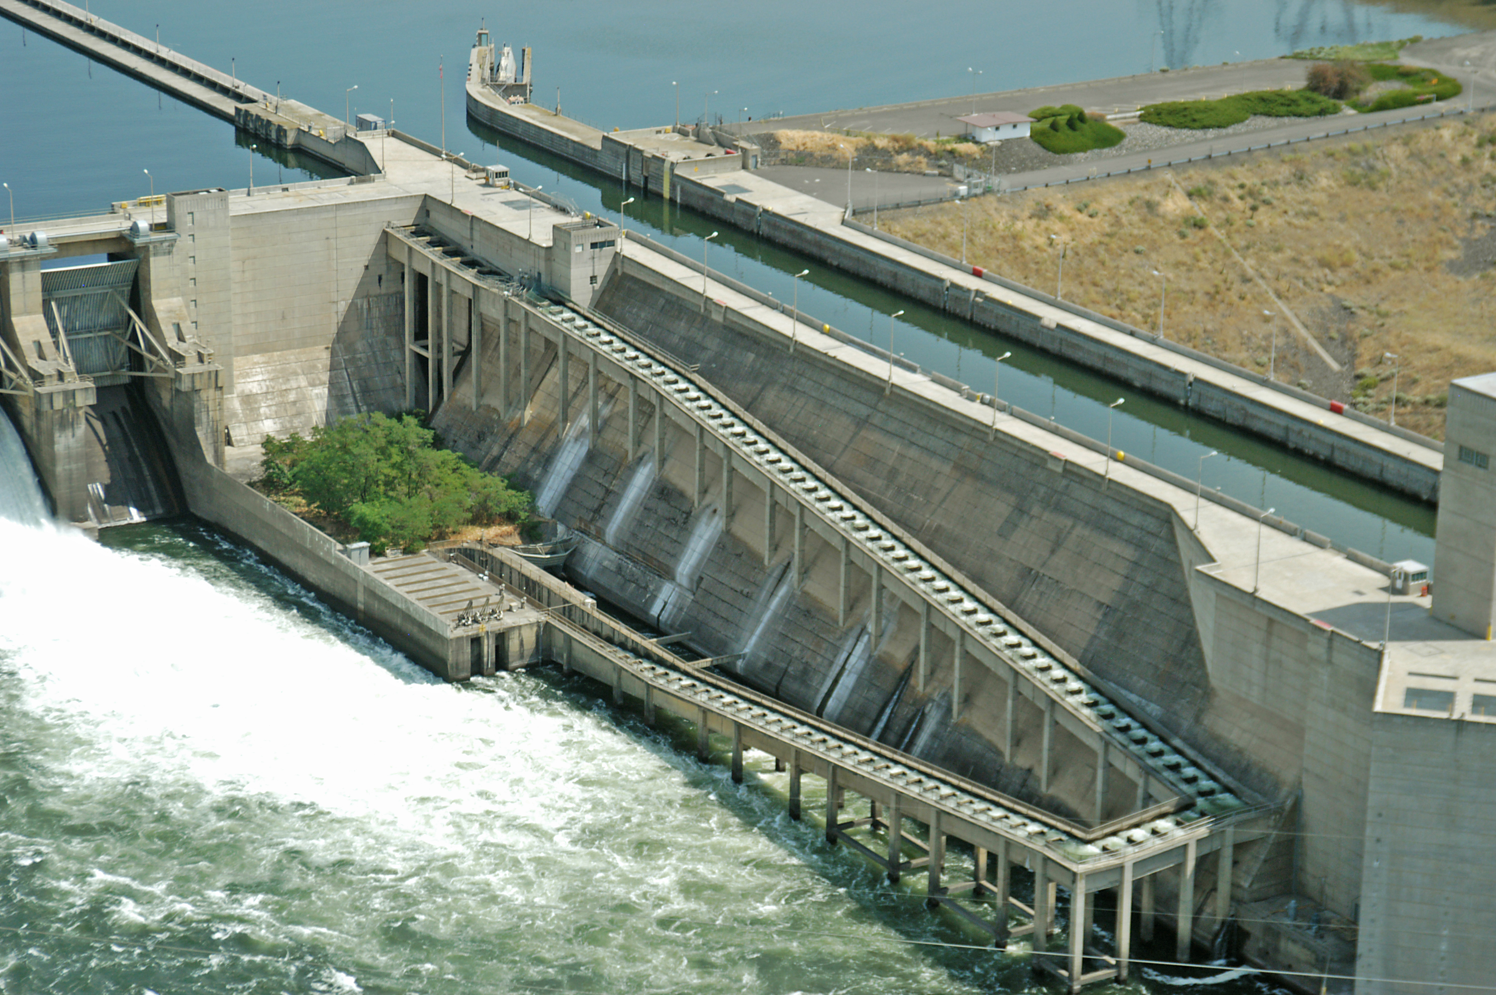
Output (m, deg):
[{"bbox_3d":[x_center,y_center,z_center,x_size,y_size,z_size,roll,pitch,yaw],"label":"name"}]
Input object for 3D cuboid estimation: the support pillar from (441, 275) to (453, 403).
[{"bbox_3d":[-40.792,-21.770,491.789,0.840,18.069,1.070,-9,20,-30],"label":"support pillar"}]

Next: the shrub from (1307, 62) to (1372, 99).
[{"bbox_3d":[94.175,-66.310,575.722,9.800,5.000,7.800,4,18,9],"label":"shrub"}]

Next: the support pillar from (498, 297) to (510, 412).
[{"bbox_3d":[-32.061,-18.622,477.560,0.840,16.377,1.070,-9,20,-30],"label":"support pillar"}]

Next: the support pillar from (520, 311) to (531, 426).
[{"bbox_3d":[-29.049,-17.103,472.775,0.840,15.816,1.070,-9,20,-30],"label":"support pillar"}]

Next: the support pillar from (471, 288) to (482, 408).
[{"bbox_3d":[-36.338,-20.056,484.561,0.840,16.935,1.070,-9,20,-30],"label":"support pillar"}]

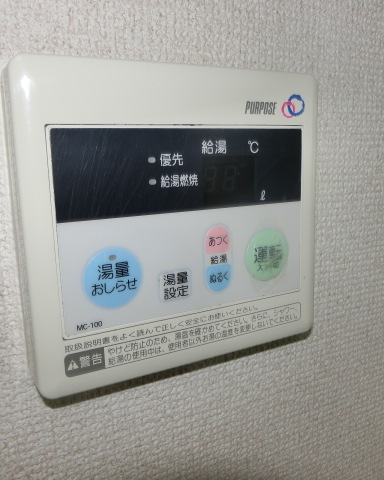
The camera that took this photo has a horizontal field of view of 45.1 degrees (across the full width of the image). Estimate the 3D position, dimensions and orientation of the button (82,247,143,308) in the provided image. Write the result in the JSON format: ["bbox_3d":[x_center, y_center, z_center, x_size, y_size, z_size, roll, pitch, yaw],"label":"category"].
[{"bbox_3d":[-0.029,0.014,0.173,0.024,0.024,0.003,-7,11,-27],"label":"button"}]

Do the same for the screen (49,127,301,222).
[{"bbox_3d":[0.001,-0.028,0.184,0.110,0.032,0.004,-7,11,-27],"label":"screen"}]

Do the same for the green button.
[{"bbox_3d":[0.034,0.006,0.206,0.024,0.024,0.003,-7,11,-27],"label":"green button"}]

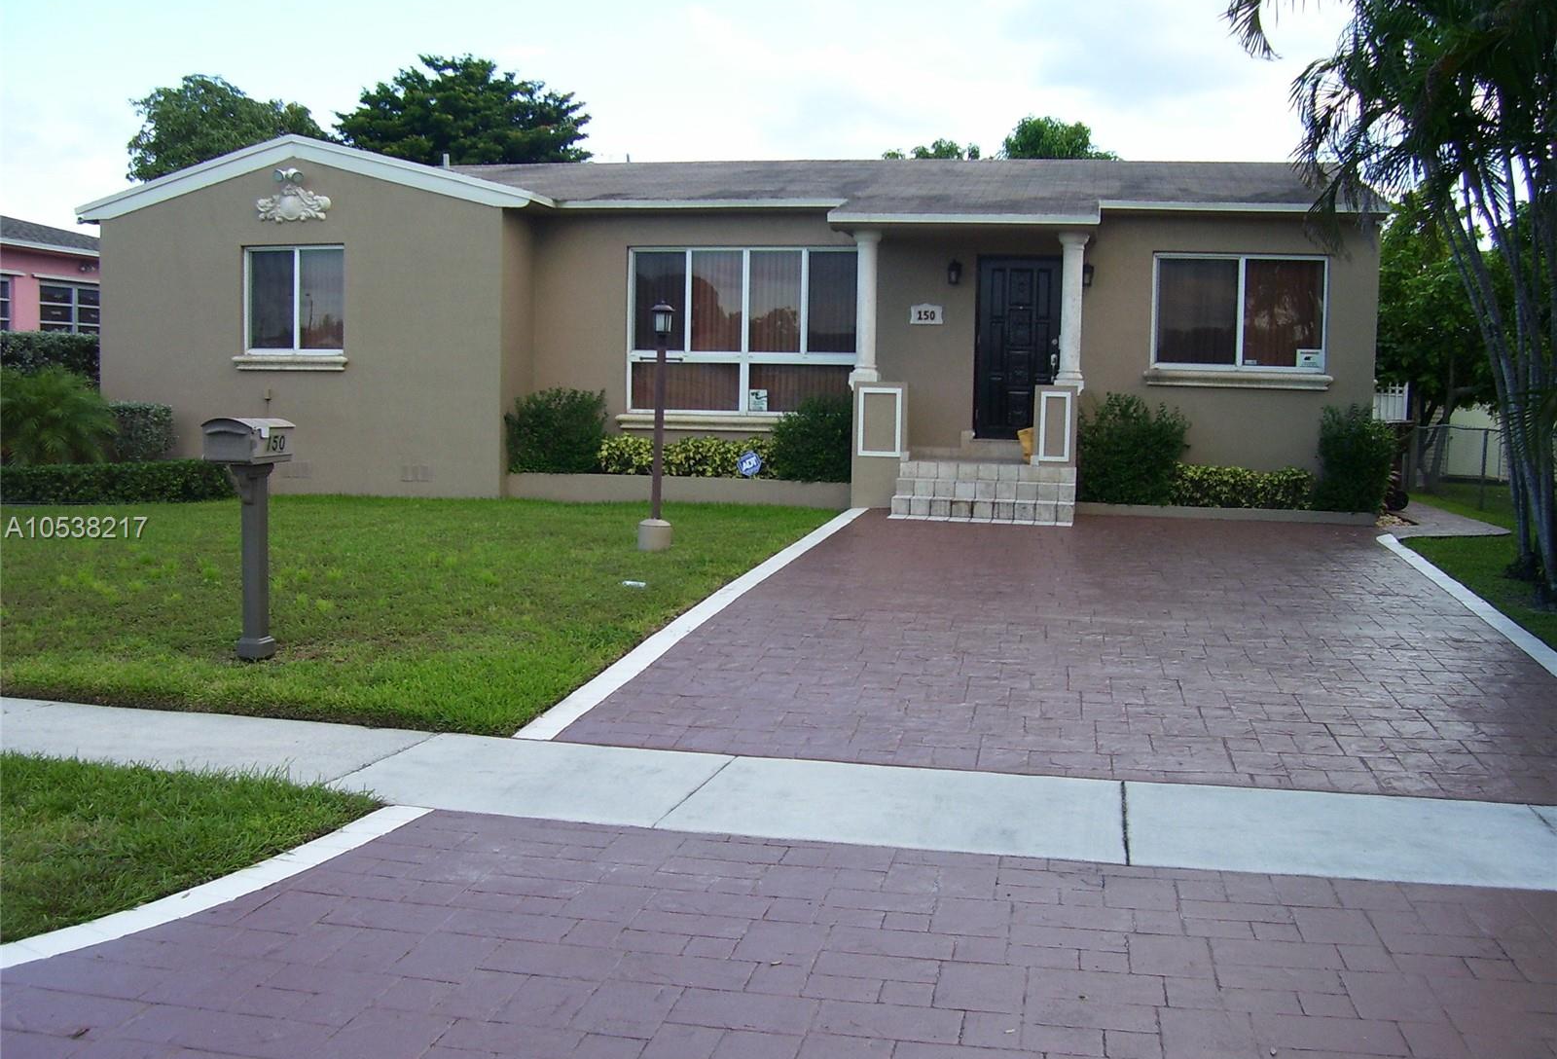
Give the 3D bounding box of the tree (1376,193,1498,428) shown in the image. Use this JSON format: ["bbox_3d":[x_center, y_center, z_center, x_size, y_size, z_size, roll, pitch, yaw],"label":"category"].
[{"bbox_3d":[8.820,-2.618,20.486,3.200,4.150,3.200,2,7,11],"label":"tree"}]

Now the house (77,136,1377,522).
[{"bbox_3d":[-0.316,-2.837,20.697,15.100,4.250,8.800,2,7,11],"label":"house"}]

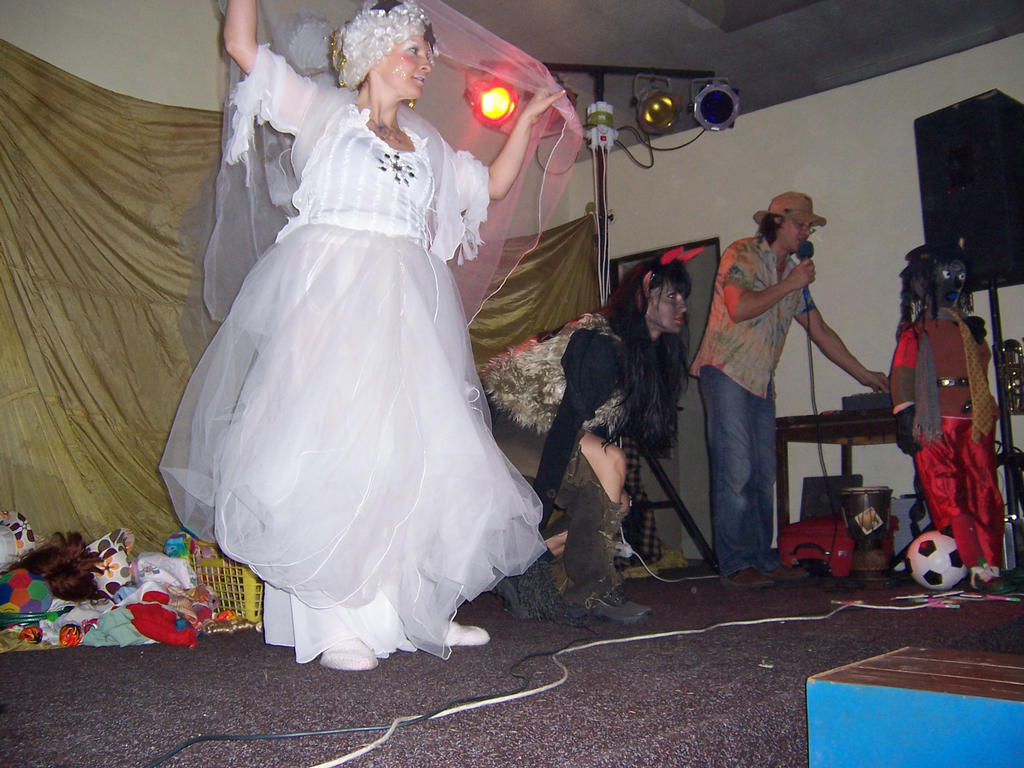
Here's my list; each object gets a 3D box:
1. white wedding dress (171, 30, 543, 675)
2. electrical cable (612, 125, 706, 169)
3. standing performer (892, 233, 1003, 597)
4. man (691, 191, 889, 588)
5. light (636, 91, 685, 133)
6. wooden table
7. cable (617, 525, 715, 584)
[{"bbox_3d":[-0.412,-0.116,2.524,0.950,1.570,0.820,2,-7,-30],"label":"white wedding dress"},{"bbox_3d":[0.684,-1.102,4.529,0.430,0.200,0.130,0,-6,-11],"label":"electrical cable"},{"bbox_3d":[1.637,0.113,3.725,0.450,1.320,0.360,0,-6,-5],"label":"standing performer"},{"bbox_3d":[1.170,-0.011,4.079,0.800,1.650,0.560,-4,-7,30],"label":"man"},{"bbox_3d":[0.695,-1.270,4.566,0.220,0.210,0.220,0,12,-7],"label":"light"},{"bbox_3d":[1.701,0.487,4.373,0.740,0.700,0.710,-6,-8,41],"label":"wooden table"},{"bbox_3d":[0.671,0.712,4.149,0.420,0.250,0.220,0,-6,-9],"label":"cable"}]

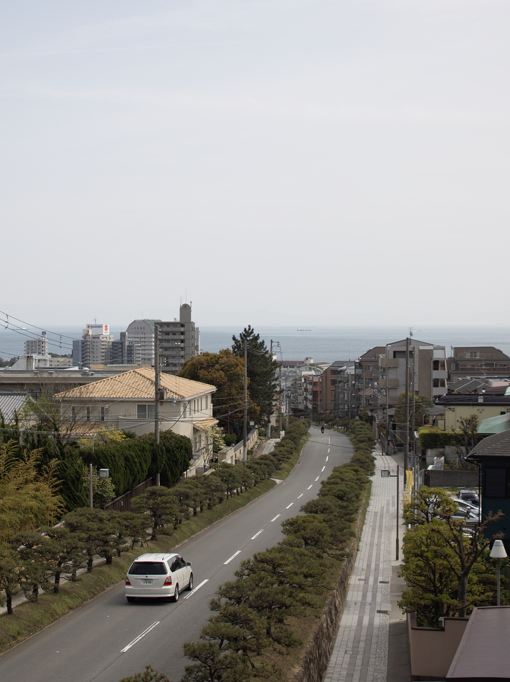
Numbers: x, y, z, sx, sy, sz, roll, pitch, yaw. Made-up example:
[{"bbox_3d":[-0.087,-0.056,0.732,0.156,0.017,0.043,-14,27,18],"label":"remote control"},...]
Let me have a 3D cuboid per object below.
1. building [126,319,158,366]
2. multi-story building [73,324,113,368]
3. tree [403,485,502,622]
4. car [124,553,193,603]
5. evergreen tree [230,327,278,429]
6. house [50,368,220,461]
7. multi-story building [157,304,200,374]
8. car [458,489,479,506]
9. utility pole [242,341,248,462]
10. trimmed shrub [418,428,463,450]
[{"bbox_3d":[-76.800,5.146,810.184,20.000,40.000,21.000,0,1,21],"label":"building"},{"bbox_3d":[-125.991,9.274,918.267,26.000,44.000,20.000,0,1,17],"label":"multi-story building"},{"bbox_3d":[6.574,7.273,39.122,3.200,4.800,3.100,0,1,0],"label":"tree"},{"bbox_3d":[-3.420,8.537,43.141,1.800,1.630,4.750,0,-4,7],"label":"car"},{"bbox_3d":[-0.100,5.235,149.102,5.800,13.800,5.800,0,1,0],"label":"evergreen tree"},{"bbox_3d":[-10.400,6.741,104.620,11.600,8.400,14.500,0,1,8],"label":"house"},{"bbox_3d":[-28.665,4.488,434.128,13.200,36.000,12.500,0,1,16],"label":"multi-story building"},{"bbox_3d":[15.450,11.511,84.493,1.680,1.500,4.200,0,1,7],"label":"car"},{"bbox_3d":[-0.989,6.337,113.116,0.340,12.700,0.340,0,1,7],"label":"utility pole"},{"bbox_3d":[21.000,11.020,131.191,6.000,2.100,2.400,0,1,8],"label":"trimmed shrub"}]

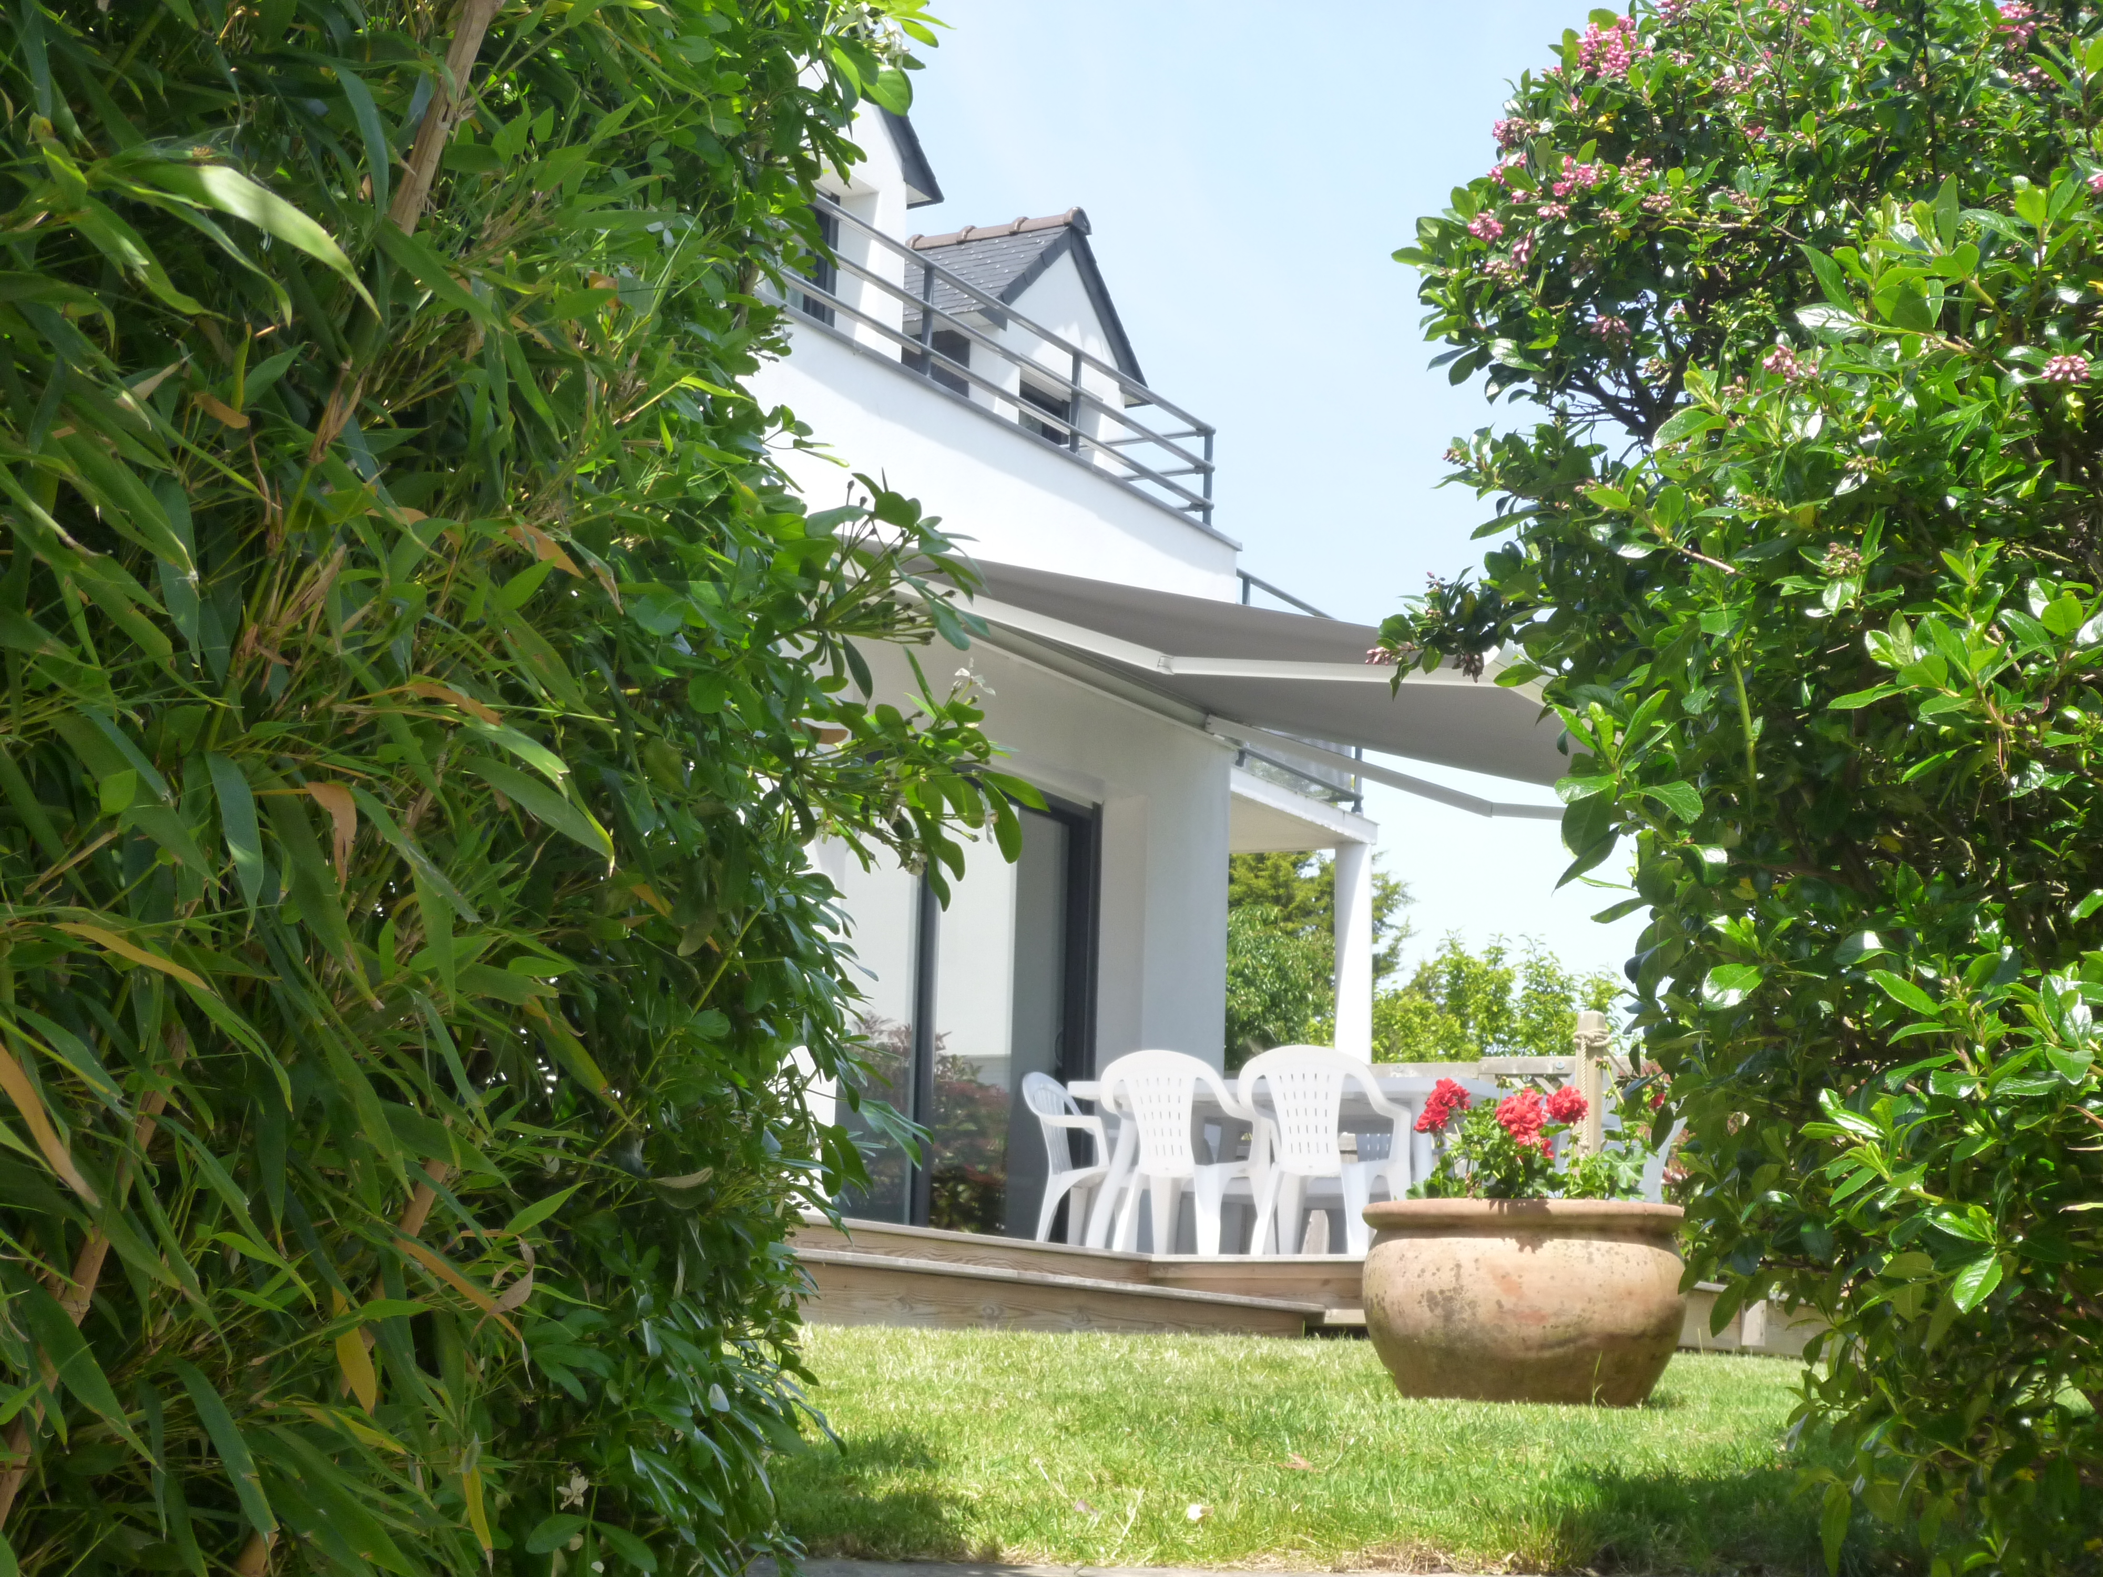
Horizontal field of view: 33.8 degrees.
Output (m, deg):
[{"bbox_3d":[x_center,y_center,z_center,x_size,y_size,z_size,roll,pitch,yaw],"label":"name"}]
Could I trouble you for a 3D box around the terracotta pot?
[{"bbox_3d":[0.783,0.865,5.750,0.533,0.328,0.533,0,-11,8],"label":"terracotta pot"}]

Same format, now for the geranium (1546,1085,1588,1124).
[{"bbox_3d":[0.855,0.526,5.750,0.070,0.061,0.060,0,-11,8],"label":"geranium"}]

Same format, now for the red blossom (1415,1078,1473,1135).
[{"bbox_3d":[0.649,0.525,5.720,0.093,0.089,0.081,0,-11,7],"label":"red blossom"}]

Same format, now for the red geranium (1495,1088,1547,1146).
[{"bbox_3d":[0.768,0.538,5.670,0.084,0.091,0.082,0,-11,8],"label":"red geranium"}]

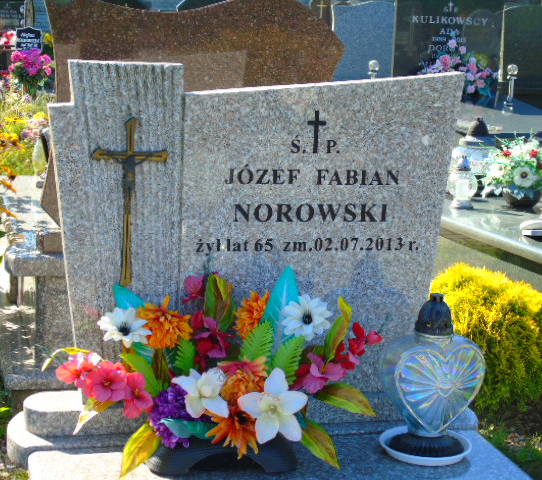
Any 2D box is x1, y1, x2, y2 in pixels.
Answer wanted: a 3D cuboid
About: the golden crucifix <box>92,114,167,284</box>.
[{"bbox_3d":[-0.275,-0.075,2.236,0.150,0.338,0.030,0,11,-12],"label":"golden crucifix"}]

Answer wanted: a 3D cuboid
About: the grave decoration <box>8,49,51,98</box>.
[{"bbox_3d":[-1.854,-1.278,8.800,0.340,0.390,0.320,0,11,-12],"label":"grave decoration"}]

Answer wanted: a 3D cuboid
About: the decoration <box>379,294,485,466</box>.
[{"bbox_3d":[0.315,0.266,2.273,0.185,0.325,0.175,0,11,-12],"label":"decoration"}]

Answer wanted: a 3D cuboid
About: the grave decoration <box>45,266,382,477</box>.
[{"bbox_3d":[-0.124,0.240,2.212,0.610,0.370,0.280,0,11,-12],"label":"grave decoration"}]

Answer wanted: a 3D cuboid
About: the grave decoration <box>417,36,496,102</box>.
[{"bbox_3d":[1.358,-1.235,8.300,0.550,0.470,0.380,0,11,-12],"label":"grave decoration"}]

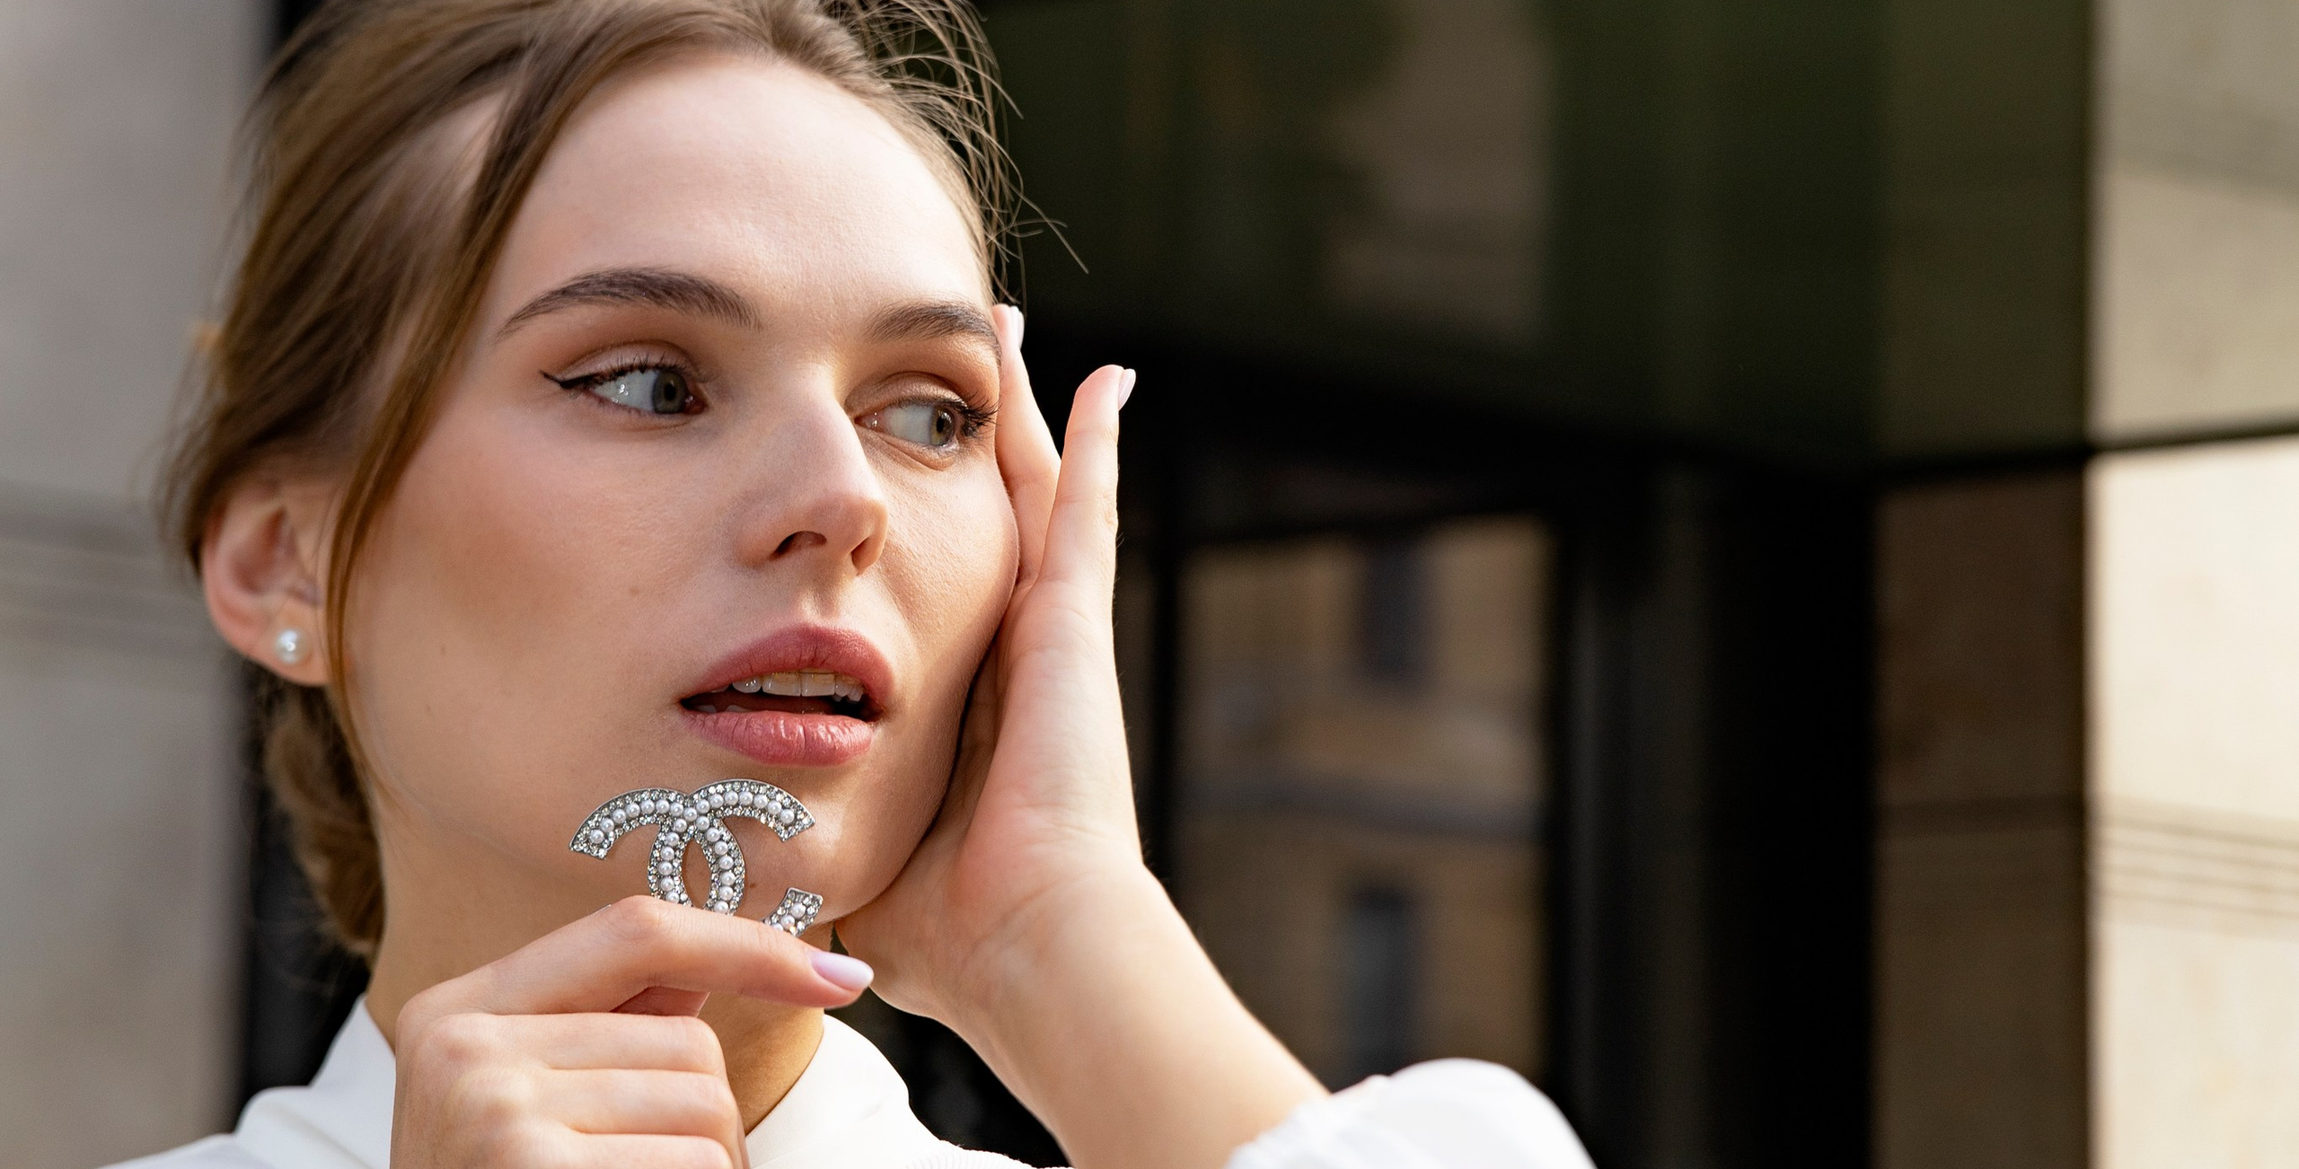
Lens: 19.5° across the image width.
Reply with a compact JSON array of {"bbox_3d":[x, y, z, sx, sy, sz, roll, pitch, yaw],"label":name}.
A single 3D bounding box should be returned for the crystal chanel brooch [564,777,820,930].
[{"bbox_3d":[-0.095,0.060,1.400,0.051,0.038,0.009,-7,-2,-4],"label":"crystal chanel brooch"}]

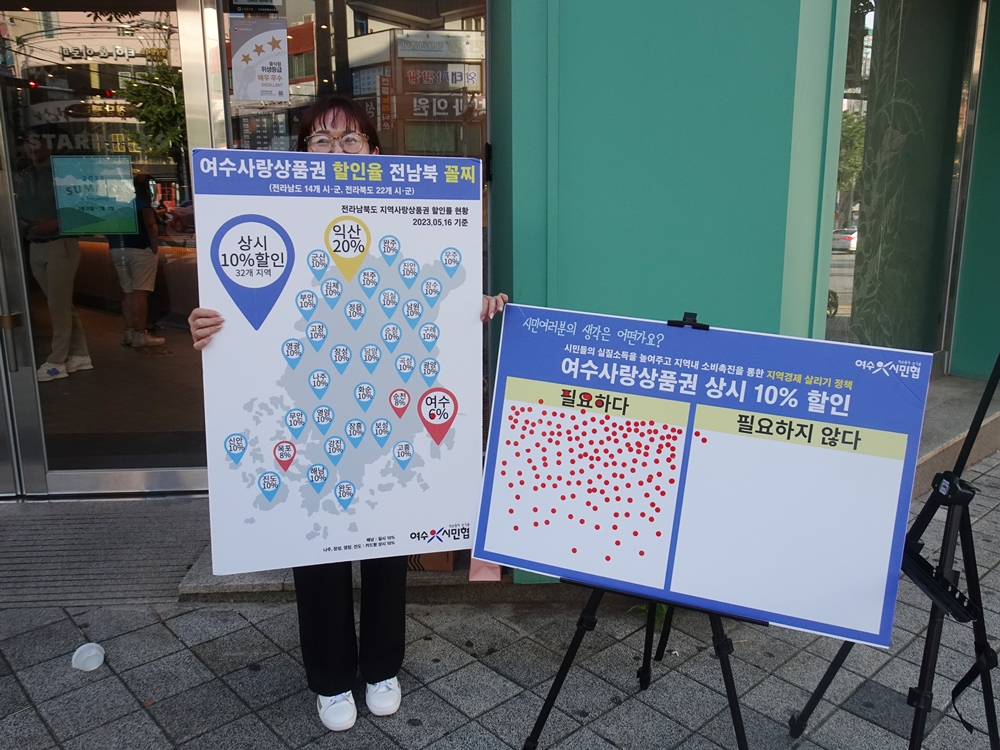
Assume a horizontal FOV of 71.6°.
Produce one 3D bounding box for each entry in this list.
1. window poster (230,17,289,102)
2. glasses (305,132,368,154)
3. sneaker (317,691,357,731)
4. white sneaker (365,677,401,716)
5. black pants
[{"bbox_3d":[-0.990,-1.300,2.861,0.230,0.320,0.020,-1,10,-3],"label":"window poster"},{"bbox_3d":[-0.381,-0.533,1.601,0.143,0.046,0.125,-3,10,-15],"label":"glasses"},{"bbox_3d":[-0.424,0.814,1.832,0.102,0.105,0.250,-2,10,-10],"label":"sneaker"},{"bbox_3d":[-0.322,0.805,1.879,0.102,0.105,0.250,-2,10,-10],"label":"white sneaker"},{"bbox_3d":[-0.397,0.372,1.806,0.330,0.840,0.240,-3,11,-16],"label":"black pants"}]

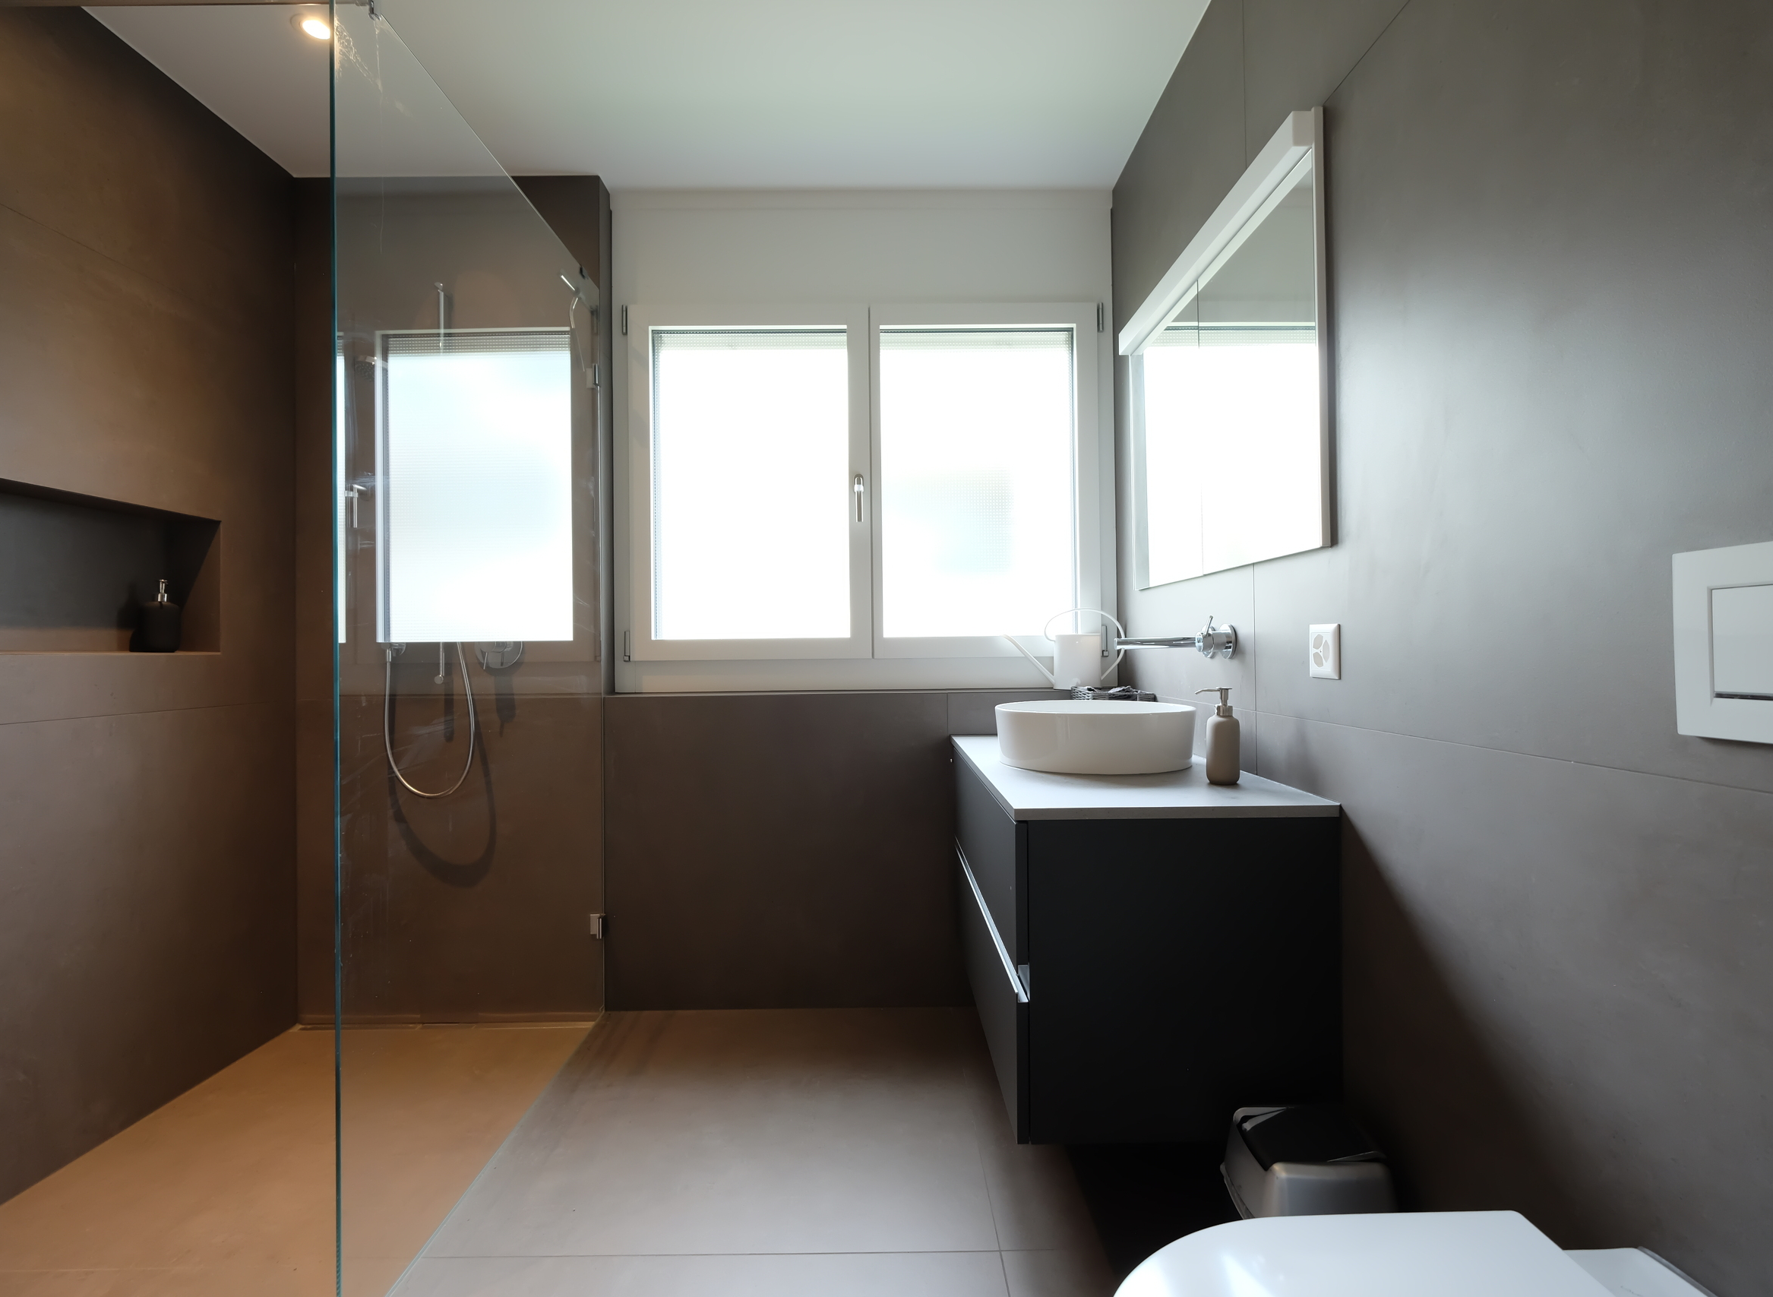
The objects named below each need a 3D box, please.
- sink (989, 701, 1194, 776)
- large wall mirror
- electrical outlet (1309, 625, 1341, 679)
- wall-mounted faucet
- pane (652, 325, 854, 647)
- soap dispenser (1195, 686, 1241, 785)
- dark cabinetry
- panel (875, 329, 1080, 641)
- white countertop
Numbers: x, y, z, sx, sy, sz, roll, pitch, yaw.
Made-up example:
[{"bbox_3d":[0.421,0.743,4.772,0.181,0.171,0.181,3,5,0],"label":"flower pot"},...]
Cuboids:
[{"bbox_3d":[0.471,0.195,1.841,0.441,0.124,0.441,-1,0,-1],"label":"sink"},{"bbox_3d":[0.681,-0.515,1.762,0.050,0.714,0.910,-1,0,-1],"label":"large wall mirror"},{"bbox_3d":[0.716,0.006,1.325,0.011,0.087,0.085,-1,0,-1],"label":"electrical outlet"},{"bbox_3d":[0.613,-0.021,1.754,0.207,0.094,0.173,-1,0,-1],"label":"wall-mounted faucet"},{"bbox_3d":[-0.418,-0.509,2.489,0.611,0.961,0.040,-1,0,-1],"label":"pane"},{"bbox_3d":[0.621,0.163,1.517,0.090,0.180,0.064,-1,0,-1],"label":"soap dispenser"},{"bbox_3d":[0.461,0.532,1.846,0.520,0.511,1.108,-1,0,-1],"label":"dark cabinetry"},{"bbox_3d":[0.283,-0.516,2.498,0.609,0.960,0.040,-1,0,-1],"label":"panel"},{"bbox_3d":[0.457,0.267,1.847,0.522,0.019,1.110,-1,0,-1],"label":"white countertop"}]

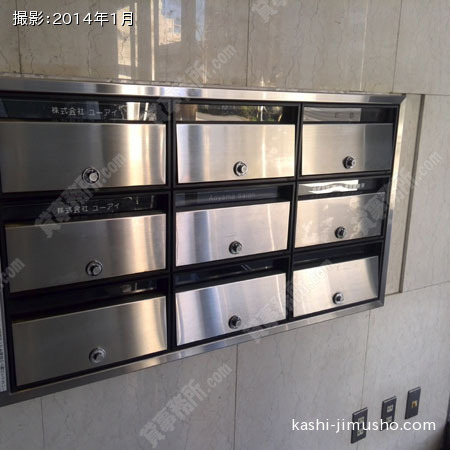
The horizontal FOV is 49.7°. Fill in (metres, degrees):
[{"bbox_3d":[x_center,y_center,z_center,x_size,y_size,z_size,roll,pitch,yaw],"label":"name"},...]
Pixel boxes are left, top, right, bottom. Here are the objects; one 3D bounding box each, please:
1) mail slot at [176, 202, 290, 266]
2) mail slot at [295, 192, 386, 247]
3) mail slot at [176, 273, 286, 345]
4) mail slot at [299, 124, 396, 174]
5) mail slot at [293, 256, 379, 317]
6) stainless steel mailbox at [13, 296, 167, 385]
[{"bbox_3d":[0.032,0.020,1.214,0.336,0.133,0.045,-6,16,-30],"label":"mail slot"},{"bbox_3d":[0.342,-0.015,1.397,0.336,0.133,0.045,-6,16,-30],"label":"mail slot"},{"bbox_3d":[0.026,0.215,1.260,0.336,0.133,0.045,-6,16,-30],"label":"mail slot"},{"bbox_3d":[0.331,-0.223,1.393,0.341,0.138,0.100,-7,16,-30],"label":"mail slot"},{"bbox_3d":[0.337,0.180,1.444,0.336,0.133,0.045,-6,16,-30],"label":"mail slot"},{"bbox_3d":[-0.309,0.247,1.130,0.345,0.145,0.100,-7,16,-30],"label":"stainless steel mailbox"}]

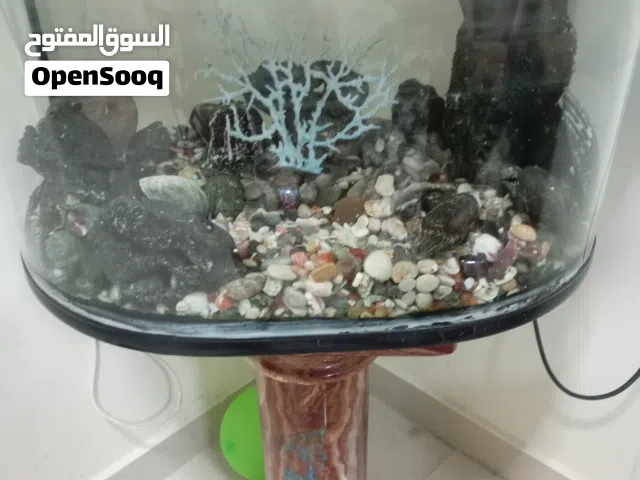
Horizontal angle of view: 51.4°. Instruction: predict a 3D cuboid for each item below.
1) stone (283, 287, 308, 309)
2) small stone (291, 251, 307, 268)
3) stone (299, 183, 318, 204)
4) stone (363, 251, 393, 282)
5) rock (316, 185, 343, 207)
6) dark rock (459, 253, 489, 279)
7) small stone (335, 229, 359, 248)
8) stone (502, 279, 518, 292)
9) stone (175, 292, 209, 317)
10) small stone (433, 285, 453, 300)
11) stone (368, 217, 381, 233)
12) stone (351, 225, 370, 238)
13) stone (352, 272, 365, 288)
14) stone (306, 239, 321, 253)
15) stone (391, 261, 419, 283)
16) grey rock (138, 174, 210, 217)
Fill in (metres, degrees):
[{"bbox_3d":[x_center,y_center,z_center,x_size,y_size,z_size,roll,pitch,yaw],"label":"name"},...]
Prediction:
[{"bbox_3d":[-0.022,0.053,0.607,0.023,0.017,0.020,9,28,18],"label":"stone"},{"bbox_3d":[-0.022,0.021,0.709,0.016,0.018,0.016,-1,30,0],"label":"small stone"},{"bbox_3d":[-0.013,-0.053,0.765,0.023,0.024,0.022,0,27,0],"label":"stone"},{"bbox_3d":[0.061,0.028,0.701,0.029,0.035,0.028,-1,31,0],"label":"stone"},{"bbox_3d":[0.011,-0.051,0.765,0.030,0.024,0.022,0,27,0],"label":"rock"},{"bbox_3d":[0.164,0.028,0.710,0.032,0.026,0.028,0,28,0],"label":"dark rock"},{"bbox_3d":[0.030,-0.002,0.743,0.026,0.021,0.022,-1,31,0],"label":"small stone"},{"bbox_3d":[0.189,0.045,0.660,0.016,0.012,0.015,0,27,0],"label":"stone"},{"bbox_3d":[-0.122,0.062,0.640,0.031,0.022,0.028,0,28,0],"label":"stone"},{"bbox_3d":[0.123,0.052,0.666,0.020,0.015,0.016,-9,32,-13],"label":"small stone"},{"bbox_3d":[0.062,-0.017,0.752,0.015,0.017,0.017,-1,30,0],"label":"stone"},{"bbox_3d":[0.045,-0.009,0.743,0.021,0.014,0.019,-1,30,0],"label":"stone"},{"bbox_3d":[0.038,0.040,0.655,0.012,0.015,0.011,0,27,0],"label":"stone"},{"bbox_3d":[-0.007,0.006,0.732,0.015,0.014,0.014,-1,31,0],"label":"stone"},{"bbox_3d":[0.090,0.034,0.700,0.027,0.023,0.024,0,28,0],"label":"stone"},{"bbox_3d":[-0.154,-0.046,0.710,0.075,0.043,0.045,0,27,0],"label":"grey rock"}]

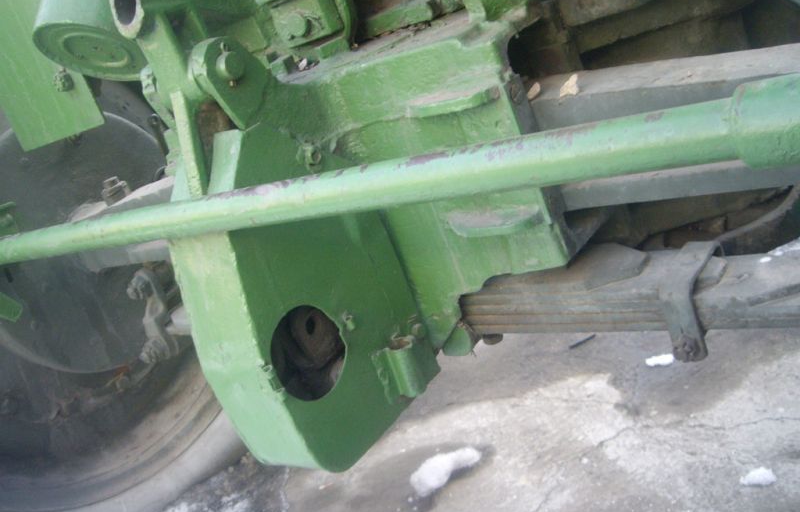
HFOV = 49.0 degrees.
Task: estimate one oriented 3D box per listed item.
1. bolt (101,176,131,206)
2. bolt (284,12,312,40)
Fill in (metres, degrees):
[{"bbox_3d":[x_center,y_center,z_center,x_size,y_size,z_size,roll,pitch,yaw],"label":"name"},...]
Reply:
[{"bbox_3d":[-0.415,-0.094,1.280,0.037,0.034,0.037,-20,20,0],"label":"bolt"},{"bbox_3d":[-0.119,-0.269,1.030,0.025,0.025,0.013,-9,23,28],"label":"bolt"}]

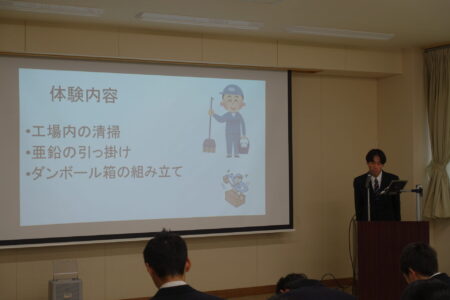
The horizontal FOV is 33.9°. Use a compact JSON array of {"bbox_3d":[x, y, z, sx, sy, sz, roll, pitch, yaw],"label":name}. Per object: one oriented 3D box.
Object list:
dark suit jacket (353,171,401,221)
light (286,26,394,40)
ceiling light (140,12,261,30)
[{"bbox_3d":[1.427,0.533,6.943,0.450,0.690,0.280,-1,-1,7],"label":"dark suit jacket"},{"bbox_3d":[1.176,-1.174,7.483,1.220,0.060,0.190,0,-1,-27],"label":"light"},{"bbox_3d":[-0.204,-1.171,6.806,1.220,0.060,0.190,0,-1,-27],"label":"ceiling light"}]

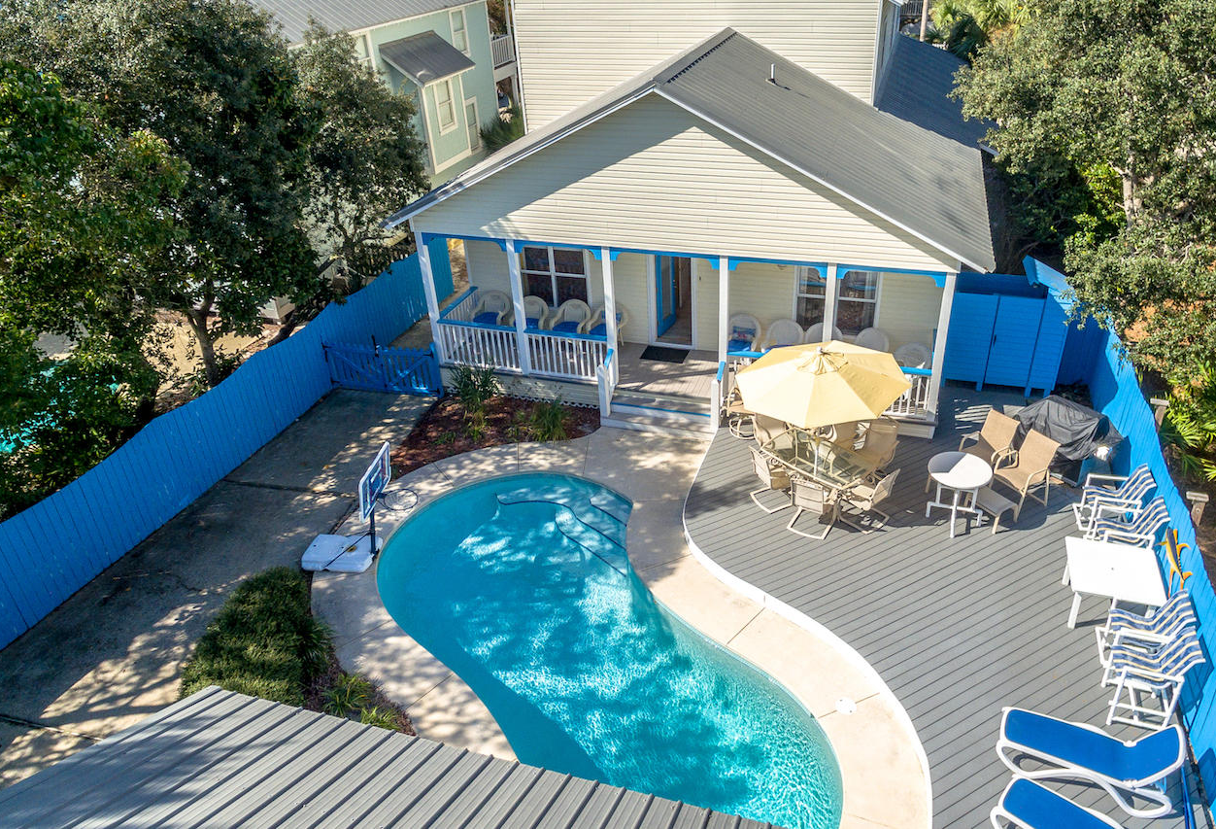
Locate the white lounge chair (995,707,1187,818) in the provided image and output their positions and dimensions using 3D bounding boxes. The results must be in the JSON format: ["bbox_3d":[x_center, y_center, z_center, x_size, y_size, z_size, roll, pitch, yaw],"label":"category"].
[{"bbox_3d":[5.134,3.464,7.333,1.600,0.880,0.640,10,37,22],"label":"white lounge chair"}]

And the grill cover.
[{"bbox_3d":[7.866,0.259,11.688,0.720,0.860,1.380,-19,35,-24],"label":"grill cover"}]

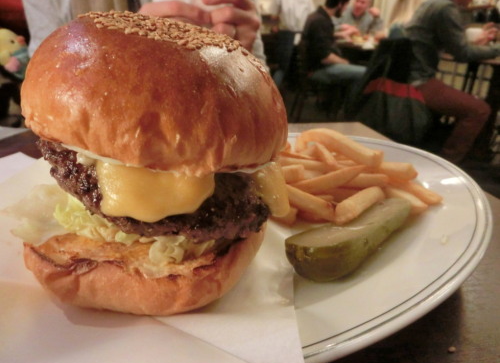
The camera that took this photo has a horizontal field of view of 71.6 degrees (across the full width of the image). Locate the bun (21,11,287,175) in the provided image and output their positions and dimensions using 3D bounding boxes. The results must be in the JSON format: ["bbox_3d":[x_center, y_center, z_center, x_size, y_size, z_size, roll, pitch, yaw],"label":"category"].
[{"bbox_3d":[-0.033,-0.038,0.143,0.102,0.049,0.102,10,14,-4],"label":"bun"}]

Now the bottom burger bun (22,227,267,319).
[{"bbox_3d":[-0.043,0.025,0.155,0.099,0.028,0.099,1,18,0],"label":"bottom burger bun"}]

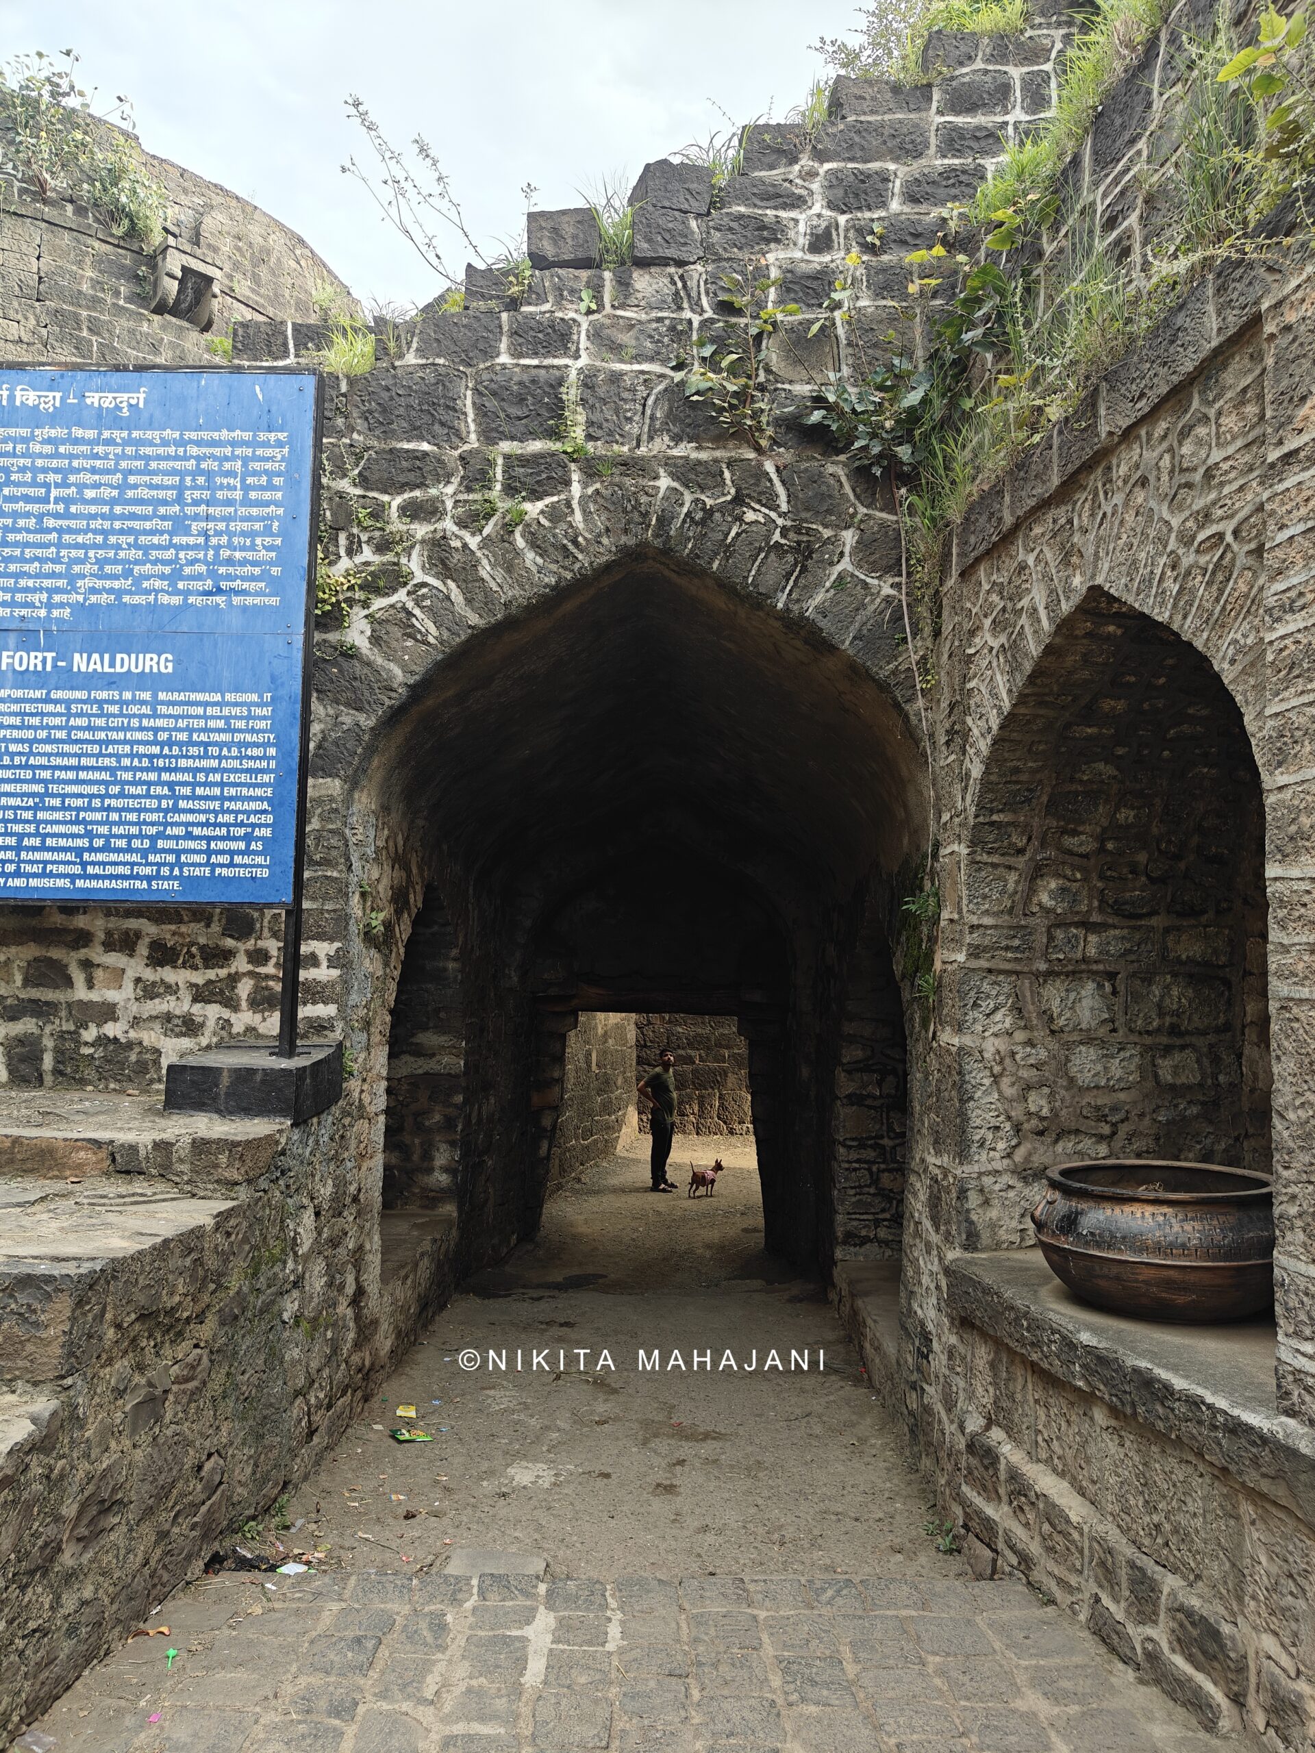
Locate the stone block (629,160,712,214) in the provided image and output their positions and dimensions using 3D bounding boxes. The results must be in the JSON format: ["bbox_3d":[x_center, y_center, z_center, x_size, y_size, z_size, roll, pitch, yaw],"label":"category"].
[{"bbox_3d":[0.064,-3.077,5.619,0.376,0.270,0.300,0,-8,1],"label":"stone block"}]

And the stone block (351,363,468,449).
[{"bbox_3d":[-1.097,-2.050,5.509,0.520,0.386,0.320,0,-8,1],"label":"stone block"}]

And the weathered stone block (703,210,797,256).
[{"bbox_3d":[0.419,-2.854,5.582,0.410,0.227,0.300,0,-8,1],"label":"weathered stone block"}]

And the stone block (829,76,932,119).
[{"bbox_3d":[1.012,-3.511,5.662,0.471,0.220,0.300,0,-8,1],"label":"stone block"}]

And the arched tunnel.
[{"bbox_3d":[-0.011,0.883,7.854,2.453,3.820,5.800,0,-8,1],"label":"arched tunnel"}]

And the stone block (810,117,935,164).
[{"bbox_3d":[0.982,-3.295,5.633,0.517,0.231,0.300,0,-8,1],"label":"stone block"}]

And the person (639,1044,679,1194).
[{"bbox_3d":[0.008,2.865,14.515,0.420,1.700,0.480,-2,-8,14],"label":"person"}]

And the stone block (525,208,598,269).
[{"bbox_3d":[-0.421,-2.833,5.594,0.326,0.300,0.300,0,-8,1],"label":"stone block"}]

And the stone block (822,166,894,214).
[{"bbox_3d":[0.903,-3.062,5.602,0.319,0.242,0.300,0,-8,1],"label":"stone block"}]

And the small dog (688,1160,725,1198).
[{"bbox_3d":[0.550,3.408,13.761,0.400,0.420,0.140,2,-8,-16],"label":"small dog"}]

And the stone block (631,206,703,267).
[{"bbox_3d":[0.045,-2.845,5.588,0.325,0.293,0.300,0,-8,1],"label":"stone block"}]

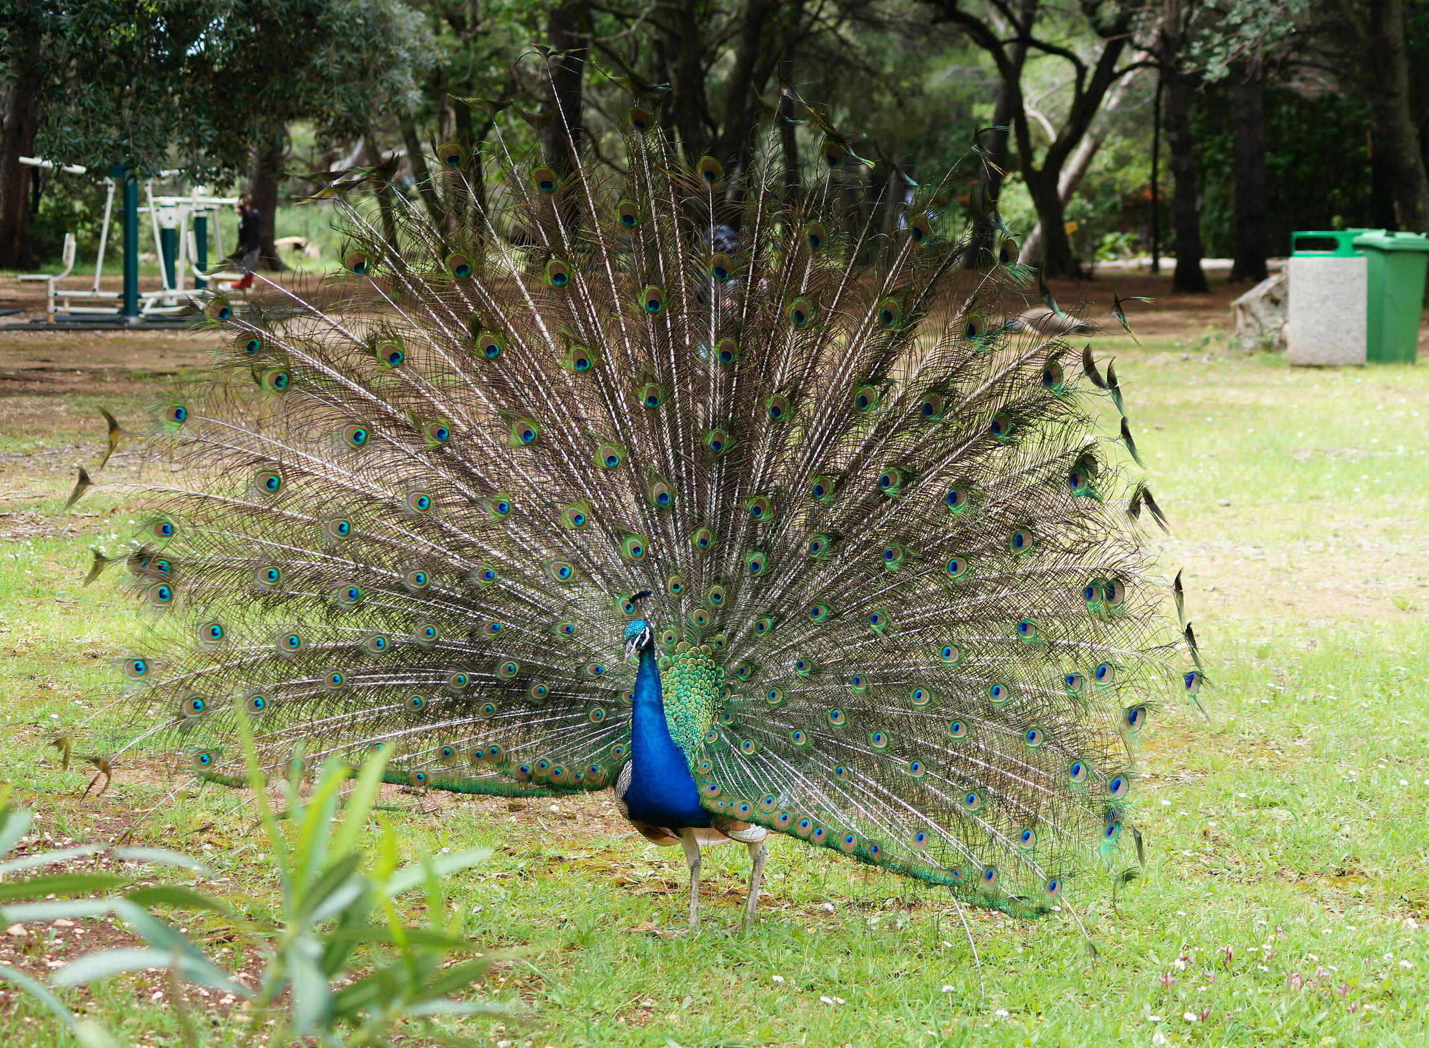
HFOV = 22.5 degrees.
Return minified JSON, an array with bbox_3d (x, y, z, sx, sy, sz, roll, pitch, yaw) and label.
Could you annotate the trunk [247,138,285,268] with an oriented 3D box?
[{"bbox_3d":[-6.282,-4.507,50.300,0.550,1.917,0.520,0,6,0],"label":"trunk"}]

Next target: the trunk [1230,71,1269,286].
[{"bbox_3d":[6.746,-4.368,45.200,0.480,2.669,0.460,0,6,0],"label":"trunk"}]

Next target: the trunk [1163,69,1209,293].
[{"bbox_3d":[5.493,-4.004,41.800,0.500,2.626,0.480,0,6,0],"label":"trunk"}]

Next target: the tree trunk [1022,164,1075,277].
[{"bbox_3d":[4.417,-4.020,47.500,0.680,1.468,0.600,0,6,0],"label":"tree trunk"}]

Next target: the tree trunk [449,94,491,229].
[{"bbox_3d":[-3.814,-5.527,56.000,0.550,2.307,0.500,0,6,0],"label":"tree trunk"}]

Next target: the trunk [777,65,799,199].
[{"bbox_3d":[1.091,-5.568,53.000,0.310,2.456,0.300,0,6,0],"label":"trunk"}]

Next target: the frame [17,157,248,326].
[{"bbox_3d":[-5.477,-2.651,33.500,2.180,1.564,0.800,0,6,-5],"label":"frame"}]

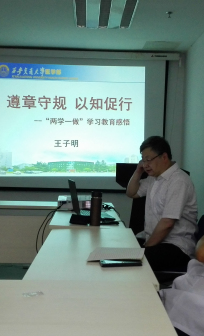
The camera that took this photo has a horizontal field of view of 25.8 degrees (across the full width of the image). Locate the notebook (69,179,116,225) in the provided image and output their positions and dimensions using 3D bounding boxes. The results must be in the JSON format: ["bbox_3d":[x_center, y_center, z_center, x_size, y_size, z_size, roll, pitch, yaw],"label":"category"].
[{"bbox_3d":[-0.083,0.235,3.321,0.285,0.272,0.355,1,1,-11],"label":"notebook"}]

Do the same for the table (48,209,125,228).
[{"bbox_3d":[-0.119,0.743,3.465,0.490,0.750,1.170,1,1,-1],"label":"table"}]

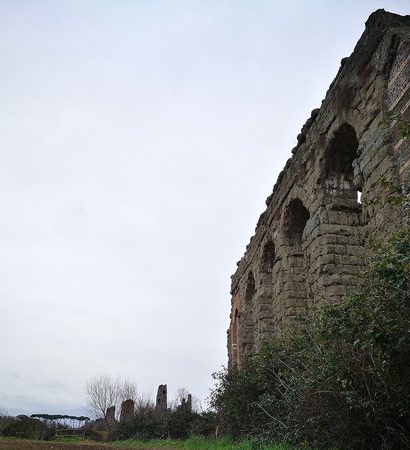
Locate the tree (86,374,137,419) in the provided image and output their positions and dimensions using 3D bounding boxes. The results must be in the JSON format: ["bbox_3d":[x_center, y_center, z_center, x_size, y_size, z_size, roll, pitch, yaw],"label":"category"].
[{"bbox_3d":[-19.800,37.340,98.000,10.600,11.500,10.000,0,-23,0],"label":"tree"}]

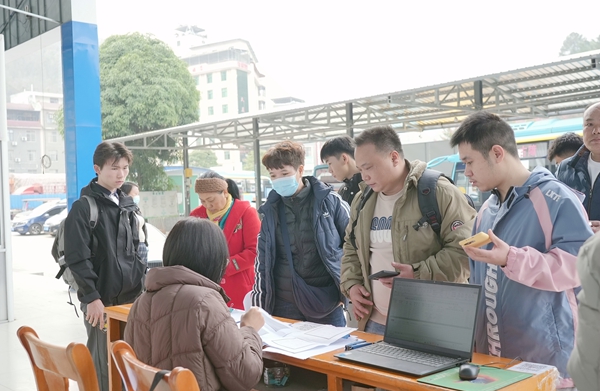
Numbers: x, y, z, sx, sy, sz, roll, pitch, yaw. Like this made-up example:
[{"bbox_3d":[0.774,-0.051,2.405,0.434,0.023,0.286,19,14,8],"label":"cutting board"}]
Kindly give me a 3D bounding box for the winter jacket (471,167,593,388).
[{"bbox_3d":[0.759,0.267,2.170,0.380,0.710,0.500,-2,0,-39],"label":"winter jacket"}]

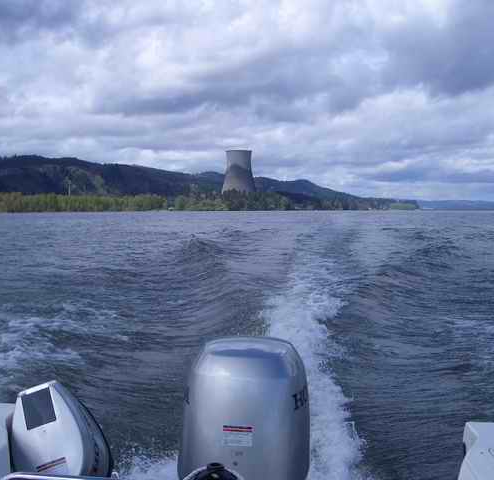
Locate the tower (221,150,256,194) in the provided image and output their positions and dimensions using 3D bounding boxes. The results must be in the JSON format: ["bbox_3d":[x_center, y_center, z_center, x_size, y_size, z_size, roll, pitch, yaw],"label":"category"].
[{"bbox_3d":[-22.097,-175.378,1810.000,112.000,152.000,112.000,0,3,0],"label":"tower"}]

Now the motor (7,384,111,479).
[{"bbox_3d":[-0.632,1.069,2.554,0.360,0.570,1.160,-14,-36,-7],"label":"motor"}]

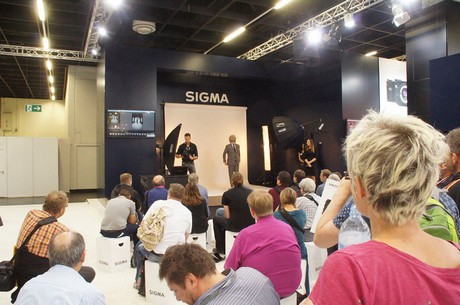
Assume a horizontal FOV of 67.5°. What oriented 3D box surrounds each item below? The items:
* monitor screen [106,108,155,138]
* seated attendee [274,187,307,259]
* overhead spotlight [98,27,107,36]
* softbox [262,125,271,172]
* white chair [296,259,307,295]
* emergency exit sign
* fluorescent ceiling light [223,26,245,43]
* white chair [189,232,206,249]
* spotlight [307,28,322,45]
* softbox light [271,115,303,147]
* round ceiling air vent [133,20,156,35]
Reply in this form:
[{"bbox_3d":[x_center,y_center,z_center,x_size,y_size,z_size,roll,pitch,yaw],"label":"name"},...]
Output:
[{"bbox_3d":[-3.500,-1.017,12.200,1.620,0.940,0.080,-1,0,-26],"label":"monitor screen"},{"bbox_3d":[0.730,1.002,4.220,0.460,1.170,0.740,-1,0,-5],"label":"seated attendee"},{"bbox_3d":[-3.480,-3.303,9.400,0.200,0.240,0.260,-1,32,-37],"label":"overhead spotlight"},{"bbox_3d":[1.307,-0.166,12.200,0.300,1.660,0.320,-3,0,30],"label":"softbox"},{"bbox_3d":[0.693,1.333,3.850,0.300,0.440,0.300,-1,1,0],"label":"white chair"},{"bbox_3d":[-12.818,-2.861,22.500,0.930,0.460,0.070,-1,0,-26],"label":"emergency exit sign"},{"bbox_3d":[0.152,-3.964,11.600,0.140,0.100,1.530,-1,1,-26],"label":"fluorescent ceiling light"},{"bbox_3d":[-0.484,1.337,4.900,0.300,0.440,0.300,-1,1,0],"label":"white chair"},{"bbox_3d":[2.159,-2.956,8.800,0.380,0.400,0.400,-1,36,14],"label":"spotlight"},{"bbox_3d":[1.804,-0.608,10.900,0.580,1.030,1.030,-17,-11,40],"label":"softbox light"},{"bbox_3d":[-2.490,-3.615,10.050,0.600,0.210,0.600,-1,0,-26],"label":"round ceiling air vent"}]

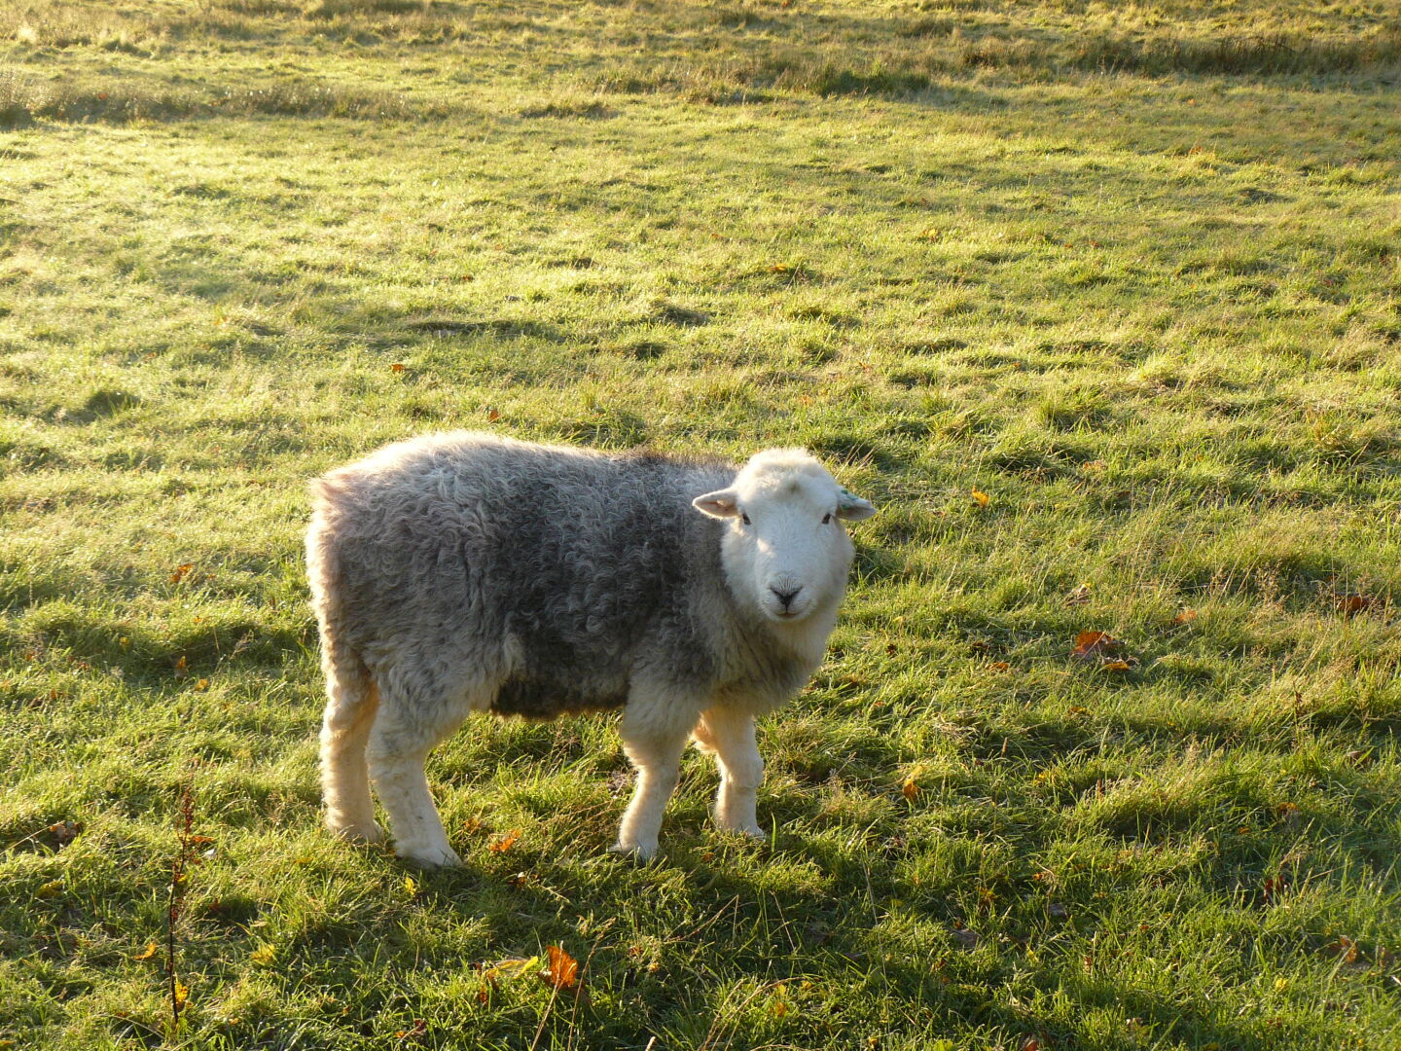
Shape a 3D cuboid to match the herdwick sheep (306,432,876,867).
[{"bbox_3d":[-0.182,0.195,4.668,0.880,0.685,0.460,1,12,4],"label":"herdwick sheep"}]

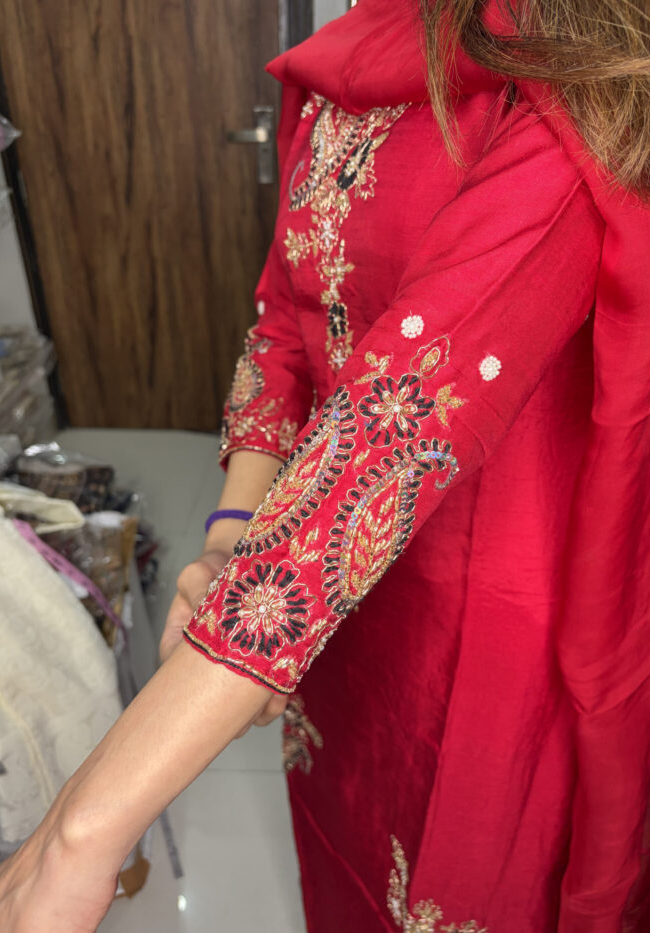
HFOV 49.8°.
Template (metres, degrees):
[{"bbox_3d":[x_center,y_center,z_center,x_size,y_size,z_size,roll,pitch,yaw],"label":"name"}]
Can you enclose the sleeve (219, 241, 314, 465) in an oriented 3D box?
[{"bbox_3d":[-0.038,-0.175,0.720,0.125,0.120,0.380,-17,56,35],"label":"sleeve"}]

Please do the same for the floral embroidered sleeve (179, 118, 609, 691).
[{"bbox_3d":[0.068,-0.045,0.480,0.135,0.125,0.430,30,74,5],"label":"floral embroidered sleeve"}]

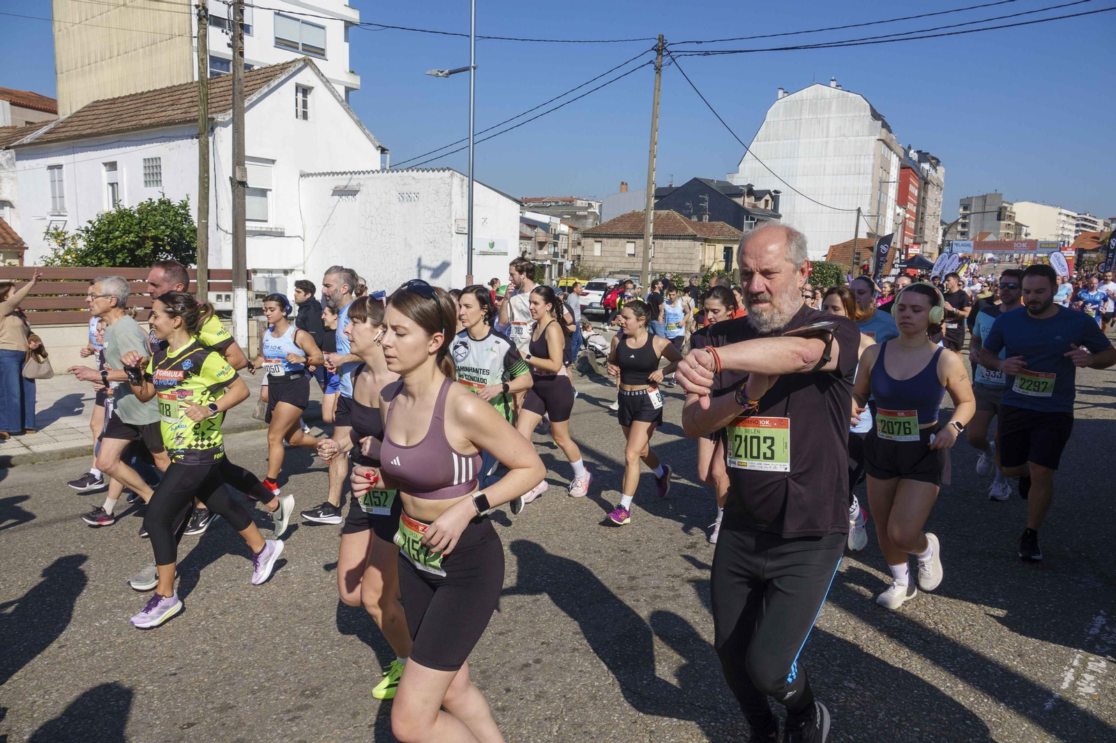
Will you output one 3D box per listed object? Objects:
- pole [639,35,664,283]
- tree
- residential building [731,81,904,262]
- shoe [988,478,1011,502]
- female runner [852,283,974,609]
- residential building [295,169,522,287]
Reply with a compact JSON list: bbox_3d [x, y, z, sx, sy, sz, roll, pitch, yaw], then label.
[{"bbox_3d":[3.110,-6.000,24.650,0.300,9.800,0.300,7,9,30],"label":"pole"},{"bbox_3d":[-7.900,-1.600,13.300,2.400,2.900,2.600,9,11,44],"label":"tree"},{"bbox_3d":[36.000,-24.400,103.500,19.500,27.000,21.000,6,9,31],"label":"residential building"},{"bbox_3d":[3.281,0.883,5.520,0.290,0.130,0.110,-6,10,-42],"label":"shoe"},{"bbox_3d":[1.729,0.352,3.620,0.540,1.600,0.620,7,10,39],"label":"female runner"},{"bbox_3d":[-4.203,-3.272,20.762,5.900,4.285,2.750,7,10,34],"label":"residential building"}]

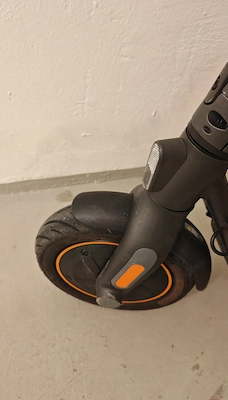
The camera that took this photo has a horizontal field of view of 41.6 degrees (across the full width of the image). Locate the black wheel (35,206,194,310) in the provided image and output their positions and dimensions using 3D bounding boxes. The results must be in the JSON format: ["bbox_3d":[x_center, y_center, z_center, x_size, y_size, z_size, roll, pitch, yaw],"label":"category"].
[{"bbox_3d":[0.002,0.096,0.464,0.250,0.250,0.058,6,47,6],"label":"black wheel"}]

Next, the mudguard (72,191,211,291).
[{"bbox_3d":[0.045,0.058,0.415,0.197,0.160,0.063,6,47,6],"label":"mudguard"}]

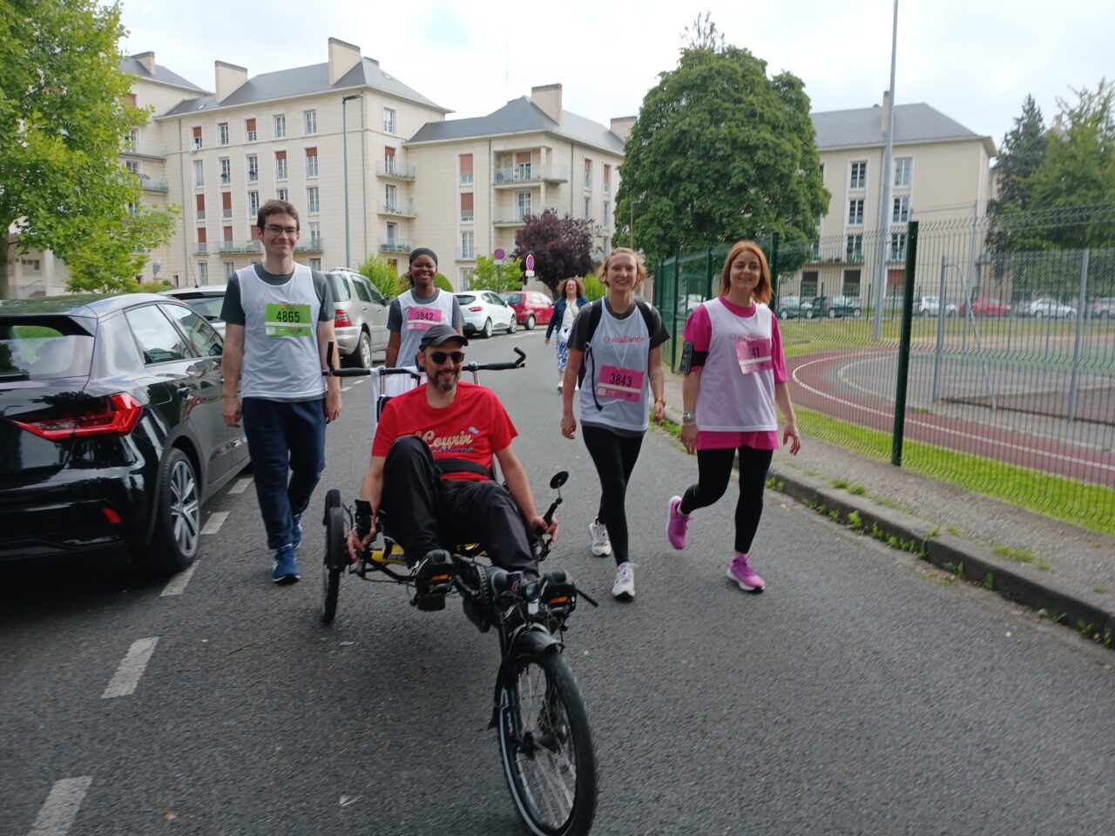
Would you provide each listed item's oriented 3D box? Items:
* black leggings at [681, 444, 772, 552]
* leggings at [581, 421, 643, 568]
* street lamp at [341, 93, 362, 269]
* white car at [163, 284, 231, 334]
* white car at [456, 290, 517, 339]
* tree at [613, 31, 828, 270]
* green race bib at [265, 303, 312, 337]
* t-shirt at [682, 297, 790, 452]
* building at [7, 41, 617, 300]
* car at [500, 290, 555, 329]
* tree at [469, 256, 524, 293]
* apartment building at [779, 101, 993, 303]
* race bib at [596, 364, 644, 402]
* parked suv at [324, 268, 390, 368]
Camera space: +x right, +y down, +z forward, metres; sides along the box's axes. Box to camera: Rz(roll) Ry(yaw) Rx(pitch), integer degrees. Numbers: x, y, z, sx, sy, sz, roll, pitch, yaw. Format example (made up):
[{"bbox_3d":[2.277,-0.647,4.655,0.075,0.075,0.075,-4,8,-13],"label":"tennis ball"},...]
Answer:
[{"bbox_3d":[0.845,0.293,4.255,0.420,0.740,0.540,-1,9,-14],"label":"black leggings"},{"bbox_3d":[0.245,0.285,4.306,0.340,0.800,0.660,-1,9,-14],"label":"leggings"},{"bbox_3d":[-6.916,-6.899,28.490,0.720,8.000,0.250,2,8,6],"label":"street lamp"},{"bbox_3d":[-3.984,-0.974,10.832,1.770,1.470,4.150,0,8,-7],"label":"white car"},{"bbox_3d":[-2.578,-3.418,27.297,1.760,1.450,4.060,3,9,14],"label":"white car"},{"bbox_3d":[9.269,-13.551,47.525,12.100,16.040,11.600,1,8,0],"label":"tree"},{"bbox_3d":[-1.282,-0.467,3.990,0.214,0.150,0.015,-2,9,-19],"label":"green race bib"},{"bbox_3d":[0.869,-0.207,4.081,0.490,0.740,0.310,-1,9,-14],"label":"t-shirt"},{"bbox_3d":[-20.007,-20.796,73.758,44.000,22.000,26.000,6,10,31],"label":"building"},{"bbox_3d":[-1.207,-4.361,33.928,1.700,1.480,3.820,4,9,22],"label":"car"},{"bbox_3d":[-3.014,-6.255,40.527,2.800,3.320,2.700,1,8,0],"label":"tree"},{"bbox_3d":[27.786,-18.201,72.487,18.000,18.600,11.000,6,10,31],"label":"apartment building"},{"bbox_3d":[0.303,-0.165,4.020,0.212,0.150,0.015,10,7,-7],"label":"race bib"},{"bbox_3d":[-4.387,-2.016,16.715,1.860,1.820,4.620,1,8,2],"label":"parked suv"}]

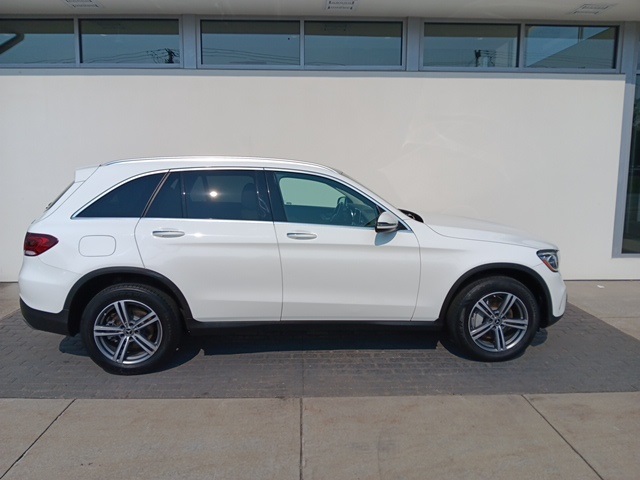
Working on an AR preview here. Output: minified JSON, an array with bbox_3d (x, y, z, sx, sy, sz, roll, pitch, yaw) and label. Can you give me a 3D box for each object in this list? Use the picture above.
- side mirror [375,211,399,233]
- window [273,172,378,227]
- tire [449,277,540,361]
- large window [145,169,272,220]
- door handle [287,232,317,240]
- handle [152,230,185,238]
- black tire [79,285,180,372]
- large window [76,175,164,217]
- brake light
[{"bbox_3d":[0.503,-0.136,3.631,0.150,0.158,0.210,-1,7,-5],"label":"side mirror"},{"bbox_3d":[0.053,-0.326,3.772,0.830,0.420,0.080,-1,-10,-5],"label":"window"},{"bbox_3d":[1.417,0.639,3.955,0.735,0.730,0.240,-1,7,-5],"label":"tire"},{"bbox_3d":[-0.839,-0.350,3.692,0.930,0.385,0.080,-1,-10,-5],"label":"large window"},{"bbox_3d":[-0.134,-0.029,3.650,0.232,0.055,0.055,-1,7,-5],"label":"door handle"},{"bbox_3d":[-1.120,-0.044,3.564,0.235,0.055,0.055,-1,7,-5],"label":"handle"},{"bbox_3d":[-1.446,0.673,3.713,0.735,0.730,0.240,-1,7,-5],"label":"black tire"},{"bbox_3d":[-1.493,-0.343,3.647,0.630,0.370,0.080,-1,-10,-5],"label":"large window"},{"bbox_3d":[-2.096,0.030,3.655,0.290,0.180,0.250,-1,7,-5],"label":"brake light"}]

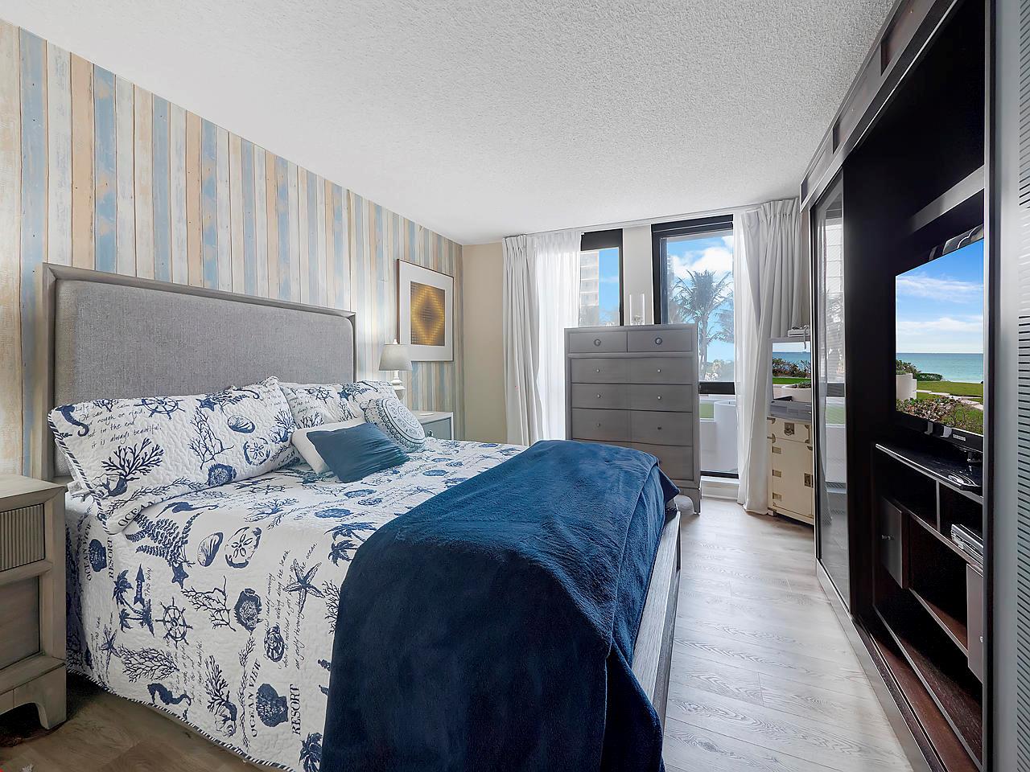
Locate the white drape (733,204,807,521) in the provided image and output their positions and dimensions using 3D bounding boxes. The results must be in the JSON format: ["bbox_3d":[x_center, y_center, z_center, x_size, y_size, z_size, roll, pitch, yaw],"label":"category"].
[{"bbox_3d":[1.967,-0.219,3.256,0.430,2.400,0.220,1,3,25],"label":"white drape"}]

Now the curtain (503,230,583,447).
[{"bbox_3d":[0.250,-0.263,4.116,0.810,2.375,0.150,1,3,25],"label":"curtain"}]

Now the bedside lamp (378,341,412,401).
[{"bbox_3d":[-0.908,-0.050,3.183,0.320,0.600,0.320,1,3,25],"label":"bedside lamp"}]

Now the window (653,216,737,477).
[{"bbox_3d":[1.597,-0.314,3.593,0.790,2.200,0.120,1,3,25],"label":"window"}]

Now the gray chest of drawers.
[{"bbox_3d":[1.011,0.238,3.600,1.065,1.472,0.430,1,3,25],"label":"gray chest of drawers"}]

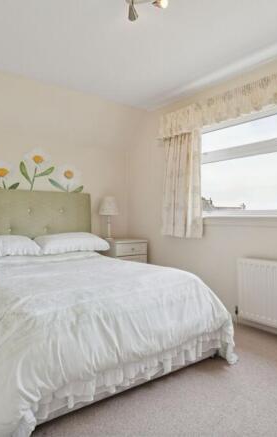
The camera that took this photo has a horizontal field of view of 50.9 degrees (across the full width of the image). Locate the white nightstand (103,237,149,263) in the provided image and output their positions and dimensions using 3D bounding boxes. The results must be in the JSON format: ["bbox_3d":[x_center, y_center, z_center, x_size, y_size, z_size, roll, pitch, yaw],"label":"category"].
[{"bbox_3d":[-0.204,0.606,3.525,0.459,0.667,0.440,0,0,-37],"label":"white nightstand"}]

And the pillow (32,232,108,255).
[{"bbox_3d":[-0.676,0.253,2.983,0.660,0.195,0.440,0,0,-37],"label":"pillow"}]

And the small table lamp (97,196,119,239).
[{"bbox_3d":[-0.353,0.004,3.526,0.240,0.536,0.240,0,0,0],"label":"small table lamp"}]

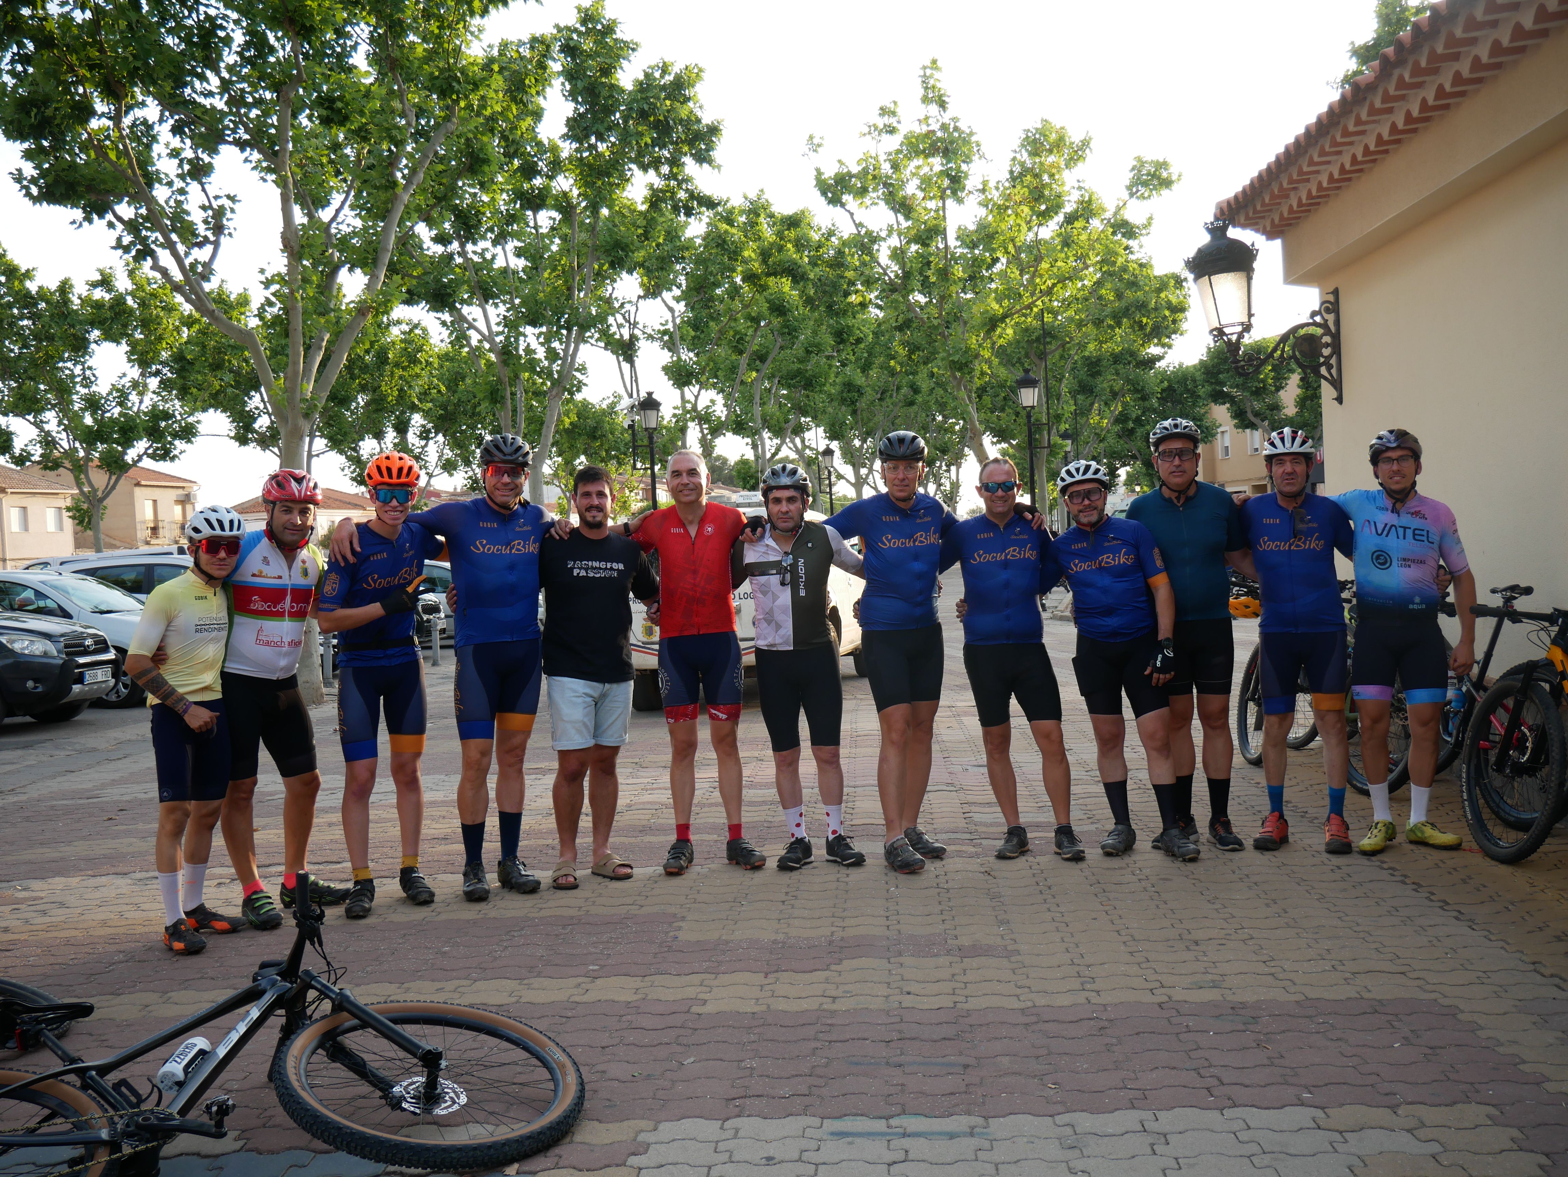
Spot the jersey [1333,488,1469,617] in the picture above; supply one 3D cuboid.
[{"bbox_3d":[2.563,-0.149,6.832,0.620,0.570,0.300,-2,2,17],"label":"jersey"}]

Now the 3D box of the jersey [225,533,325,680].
[{"bbox_3d":[-2.033,0.063,6.453,0.470,0.600,0.310,-4,2,-35],"label":"jersey"}]

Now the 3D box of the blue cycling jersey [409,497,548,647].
[{"bbox_3d":[-1.255,-0.068,6.723,0.590,0.620,0.280,-2,0,-19],"label":"blue cycling jersey"}]

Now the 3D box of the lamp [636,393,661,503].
[{"bbox_3d":[-2.484,-1.308,31.512,0.470,4.957,0.470,-2,0,0],"label":"lamp"}]

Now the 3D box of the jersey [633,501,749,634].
[{"bbox_3d":[-0.399,-0.086,7.131,0.510,0.600,0.270,-2,0,-2],"label":"jersey"}]

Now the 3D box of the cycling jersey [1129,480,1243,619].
[{"bbox_3d":[1.810,-0.166,7.380,0.560,0.625,0.300,-2,1,12],"label":"cycling jersey"}]

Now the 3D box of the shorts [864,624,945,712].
[{"bbox_3d":[0.529,0.336,7.220,0.360,0.410,0.270,-2,1,-12],"label":"shorts"}]

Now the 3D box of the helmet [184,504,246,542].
[{"bbox_3d":[-2.150,-0.241,6.171,0.215,0.160,0.275,-4,2,-30],"label":"helmet"}]

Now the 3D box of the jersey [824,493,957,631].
[{"bbox_3d":[0.474,-0.114,7.220,0.590,0.610,0.300,-2,1,-5],"label":"jersey"}]

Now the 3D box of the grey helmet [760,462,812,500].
[{"bbox_3d":[0.008,-0.474,7.131,0.215,0.165,0.275,-2,0,5],"label":"grey helmet"}]

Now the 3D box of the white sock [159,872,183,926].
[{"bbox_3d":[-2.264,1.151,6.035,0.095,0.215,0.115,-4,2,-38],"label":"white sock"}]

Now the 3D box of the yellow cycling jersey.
[{"bbox_3d":[-2.348,0.187,6.400,0.440,0.540,0.300,-3,2,-40],"label":"yellow cycling jersey"}]

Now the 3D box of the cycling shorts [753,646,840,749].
[{"bbox_3d":[0.066,0.482,7.290,0.380,0.495,0.270,-2,1,3],"label":"cycling shorts"}]

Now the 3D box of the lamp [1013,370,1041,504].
[{"bbox_3d":[4.715,-1.845,31.054,0.470,4.600,0.470,-2,1,18],"label":"lamp"}]

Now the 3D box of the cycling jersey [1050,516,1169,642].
[{"bbox_3d":[1.440,-0.043,7.220,0.530,0.560,0.310,-2,1,17],"label":"cycling jersey"}]

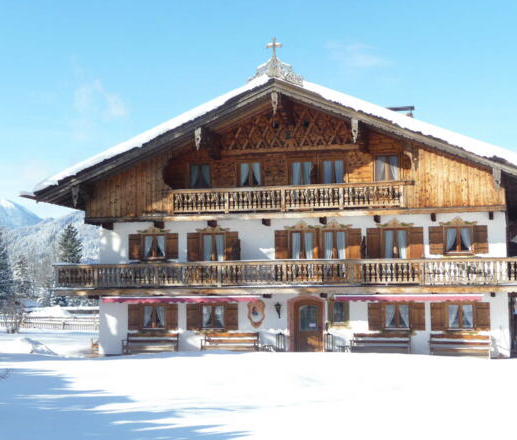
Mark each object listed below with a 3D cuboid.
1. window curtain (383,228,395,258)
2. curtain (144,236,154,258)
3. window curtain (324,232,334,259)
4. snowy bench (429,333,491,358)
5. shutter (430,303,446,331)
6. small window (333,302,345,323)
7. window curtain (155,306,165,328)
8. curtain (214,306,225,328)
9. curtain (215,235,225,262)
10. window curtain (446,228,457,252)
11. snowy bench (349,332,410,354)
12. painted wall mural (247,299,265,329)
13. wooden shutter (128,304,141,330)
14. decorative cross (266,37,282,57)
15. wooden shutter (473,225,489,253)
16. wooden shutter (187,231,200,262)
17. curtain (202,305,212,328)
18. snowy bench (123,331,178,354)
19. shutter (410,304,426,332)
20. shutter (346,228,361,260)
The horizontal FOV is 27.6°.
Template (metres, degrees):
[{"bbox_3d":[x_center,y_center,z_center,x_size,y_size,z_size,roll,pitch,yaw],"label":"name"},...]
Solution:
[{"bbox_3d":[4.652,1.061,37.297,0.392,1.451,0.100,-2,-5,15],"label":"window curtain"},{"bbox_3d":[-4.265,1.039,40.749,0.365,0.854,0.070,-2,-5,16],"label":"curtain"},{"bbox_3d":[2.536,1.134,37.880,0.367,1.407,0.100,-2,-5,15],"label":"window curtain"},{"bbox_3d":[7.050,4.423,36.704,2.044,0.892,0.600,-2,-5,16],"label":"snowy bench"},{"bbox_3d":[6.485,3.503,37.940,0.527,1.004,0.060,-2,-4,17],"label":"shutter"},{"bbox_3d":[2.890,3.300,37.505,0.435,0.711,0.120,-2,-5,15],"label":"small window"},{"bbox_3d":[-3.759,3.740,40.314,0.410,0.840,0.080,-2,-6,16],"label":"window curtain"},{"bbox_3d":[-1.421,3.588,38.786,0.426,0.790,0.100,-2,-5,15],"label":"curtain"},{"bbox_3d":[-1.451,1.375,39.864,0.379,1.614,0.080,-2,-6,16],"label":"curtain"},{"bbox_3d":[6.902,0.731,37.490,0.423,0.858,0.080,-2,-6,16],"label":"window curtain"},{"bbox_3d":[4.394,4.447,37.245,2.070,0.880,0.600,-2,-6,16],"label":"snowy bench"},{"bbox_3d":[-0.082,3.505,39.174,0.674,1.043,0.120,-2,-5,16],"label":"painted wall mural"},{"bbox_3d":[-4.640,3.666,39.468,0.552,0.961,0.060,-2,-5,15],"label":"wooden shutter"},{"bbox_3d":[0.563,-6.124,37.313,0.600,0.760,0.100,-2,-6,16],"label":"decorative cross"},{"bbox_3d":[7.974,0.708,37.654,0.520,1.007,0.060,-2,-4,17],"label":"wooden shutter"},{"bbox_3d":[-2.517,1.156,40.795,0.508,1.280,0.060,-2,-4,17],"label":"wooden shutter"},{"bbox_3d":[-1.946,3.660,39.868,0.376,0.869,0.070,-2,-5,16],"label":"curtain"},{"bbox_3d":[-3.982,4.629,38.844,1.998,0.850,0.580,-2,-5,15],"label":"snowy bench"},{"bbox_3d":[5.687,3.443,37.561,0.545,0.971,0.050,-2,-5,16],"label":"shutter"},{"bbox_3d":[3.490,1.296,38.367,0.503,1.972,0.050,-2,-5,16],"label":"shutter"}]

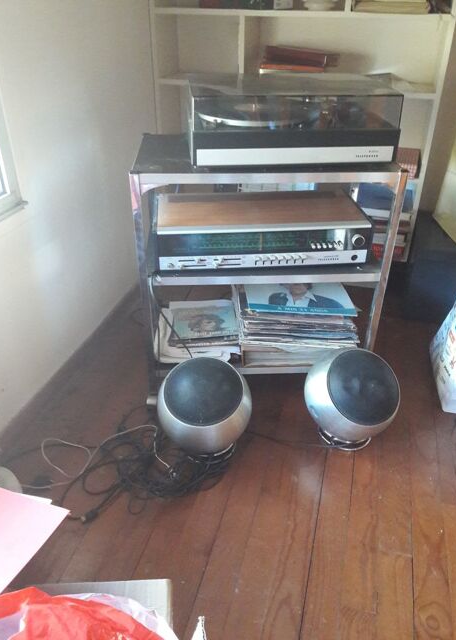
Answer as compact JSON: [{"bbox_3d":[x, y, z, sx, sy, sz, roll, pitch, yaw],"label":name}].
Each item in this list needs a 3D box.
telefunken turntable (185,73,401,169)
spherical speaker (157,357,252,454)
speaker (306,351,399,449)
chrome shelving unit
[{"bbox_3d":[0.148,-0.544,1.378,0.491,0.157,0.388,-2,32,-4],"label":"telefunken turntable"},{"bbox_3d":[-0.060,0.227,1.354,0.244,0.247,0.244,0,32,0],"label":"spherical speaker"},{"bbox_3d":[0.331,0.204,1.387,0.246,0.253,0.246,-14,35,-22],"label":"speaker"},{"bbox_3d":[0.089,-0.154,1.550,0.655,0.686,0.378,-1,32,-2],"label":"chrome shelving unit"}]

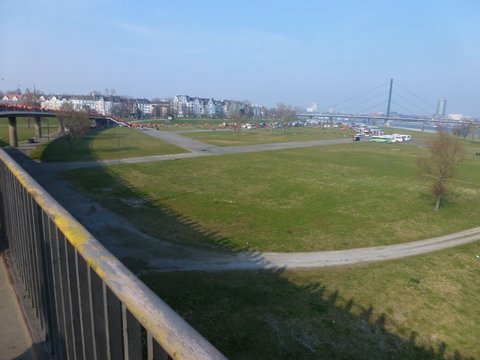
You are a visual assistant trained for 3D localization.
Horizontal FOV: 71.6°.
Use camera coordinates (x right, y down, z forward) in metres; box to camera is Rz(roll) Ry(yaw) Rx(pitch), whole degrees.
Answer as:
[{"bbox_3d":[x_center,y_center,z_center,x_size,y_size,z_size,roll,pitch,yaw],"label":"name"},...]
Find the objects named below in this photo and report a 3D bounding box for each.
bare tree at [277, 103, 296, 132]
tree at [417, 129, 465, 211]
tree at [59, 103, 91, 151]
[{"bbox_3d":[27.783,-37.522,199.904,11.907,17.616,11.550,4,11,7],"label":"bare tree"},{"bbox_3d":[22.680,-1.160,38.043,4.724,9.362,4.582,9,13,31],"label":"tree"},{"bbox_3d":[-37.823,-12.253,76.313,6.560,10.764,6.363,-3,13,-26],"label":"tree"}]

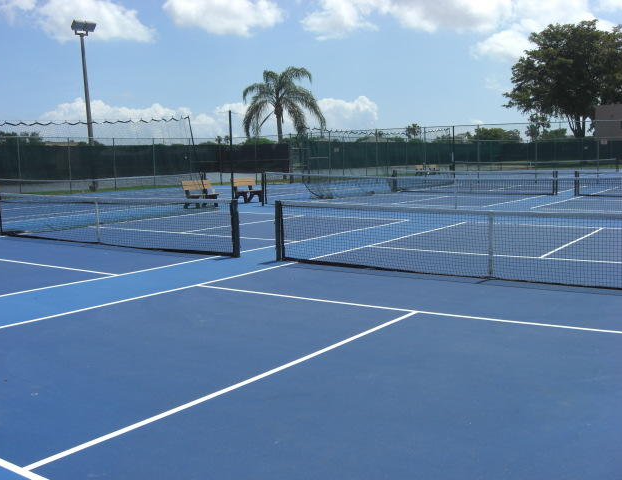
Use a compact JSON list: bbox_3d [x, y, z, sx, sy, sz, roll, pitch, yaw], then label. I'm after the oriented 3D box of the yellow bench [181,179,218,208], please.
[{"bbox_3d":[-3.609,-1.498,22.901,0.570,0.860,1.280,4,8,35],"label":"yellow bench"}]

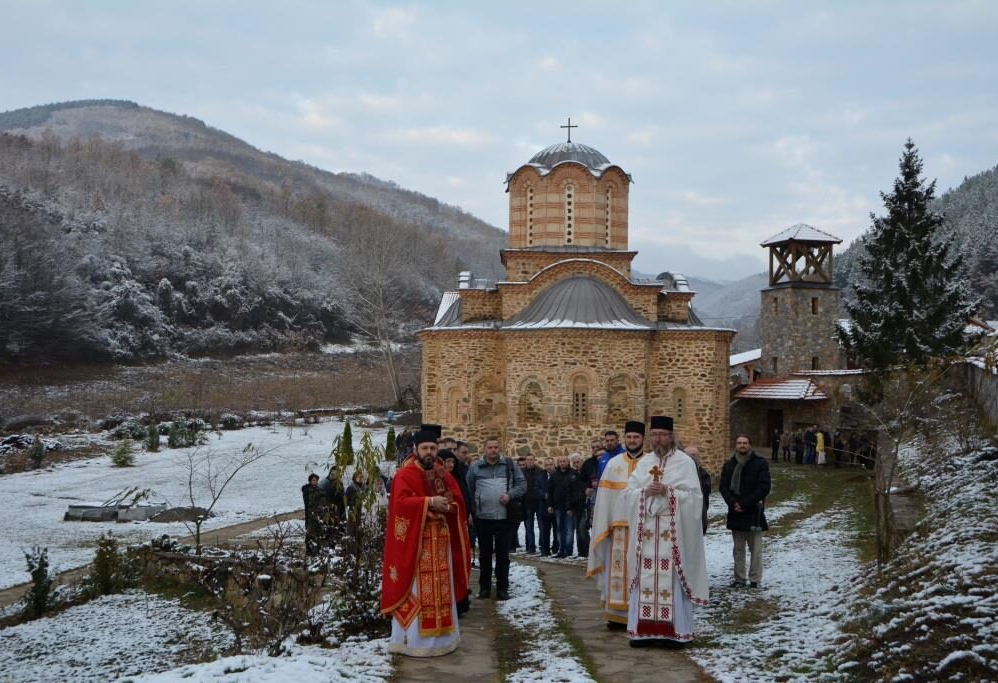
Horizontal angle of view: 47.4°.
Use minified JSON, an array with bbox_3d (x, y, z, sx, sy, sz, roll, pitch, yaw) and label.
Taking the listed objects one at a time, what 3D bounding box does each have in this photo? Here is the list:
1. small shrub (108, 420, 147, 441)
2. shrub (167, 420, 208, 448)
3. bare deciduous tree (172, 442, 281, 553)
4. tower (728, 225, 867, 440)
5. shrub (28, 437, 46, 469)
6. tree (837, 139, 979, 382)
[{"bbox_3d":[-22.792,5.475,70.000,2.300,1.250,1.800,1,0,0],"label":"small shrub"},{"bbox_3d":[-17.520,5.174,64.000,2.200,1.680,1.800,1,0,0],"label":"shrub"},{"bbox_3d":[-4.939,2.856,20.700,1.950,2.030,1.700,1,0,0],"label":"bare deciduous tree"},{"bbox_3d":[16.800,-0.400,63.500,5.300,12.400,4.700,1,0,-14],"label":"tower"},{"bbox_3d":[-21.113,5.073,52.000,0.820,1.460,0.820,1,0,0],"label":"shrub"},{"bbox_3d":[23.000,-3.500,64.000,7.900,15.600,7.900,1,0,0],"label":"tree"}]

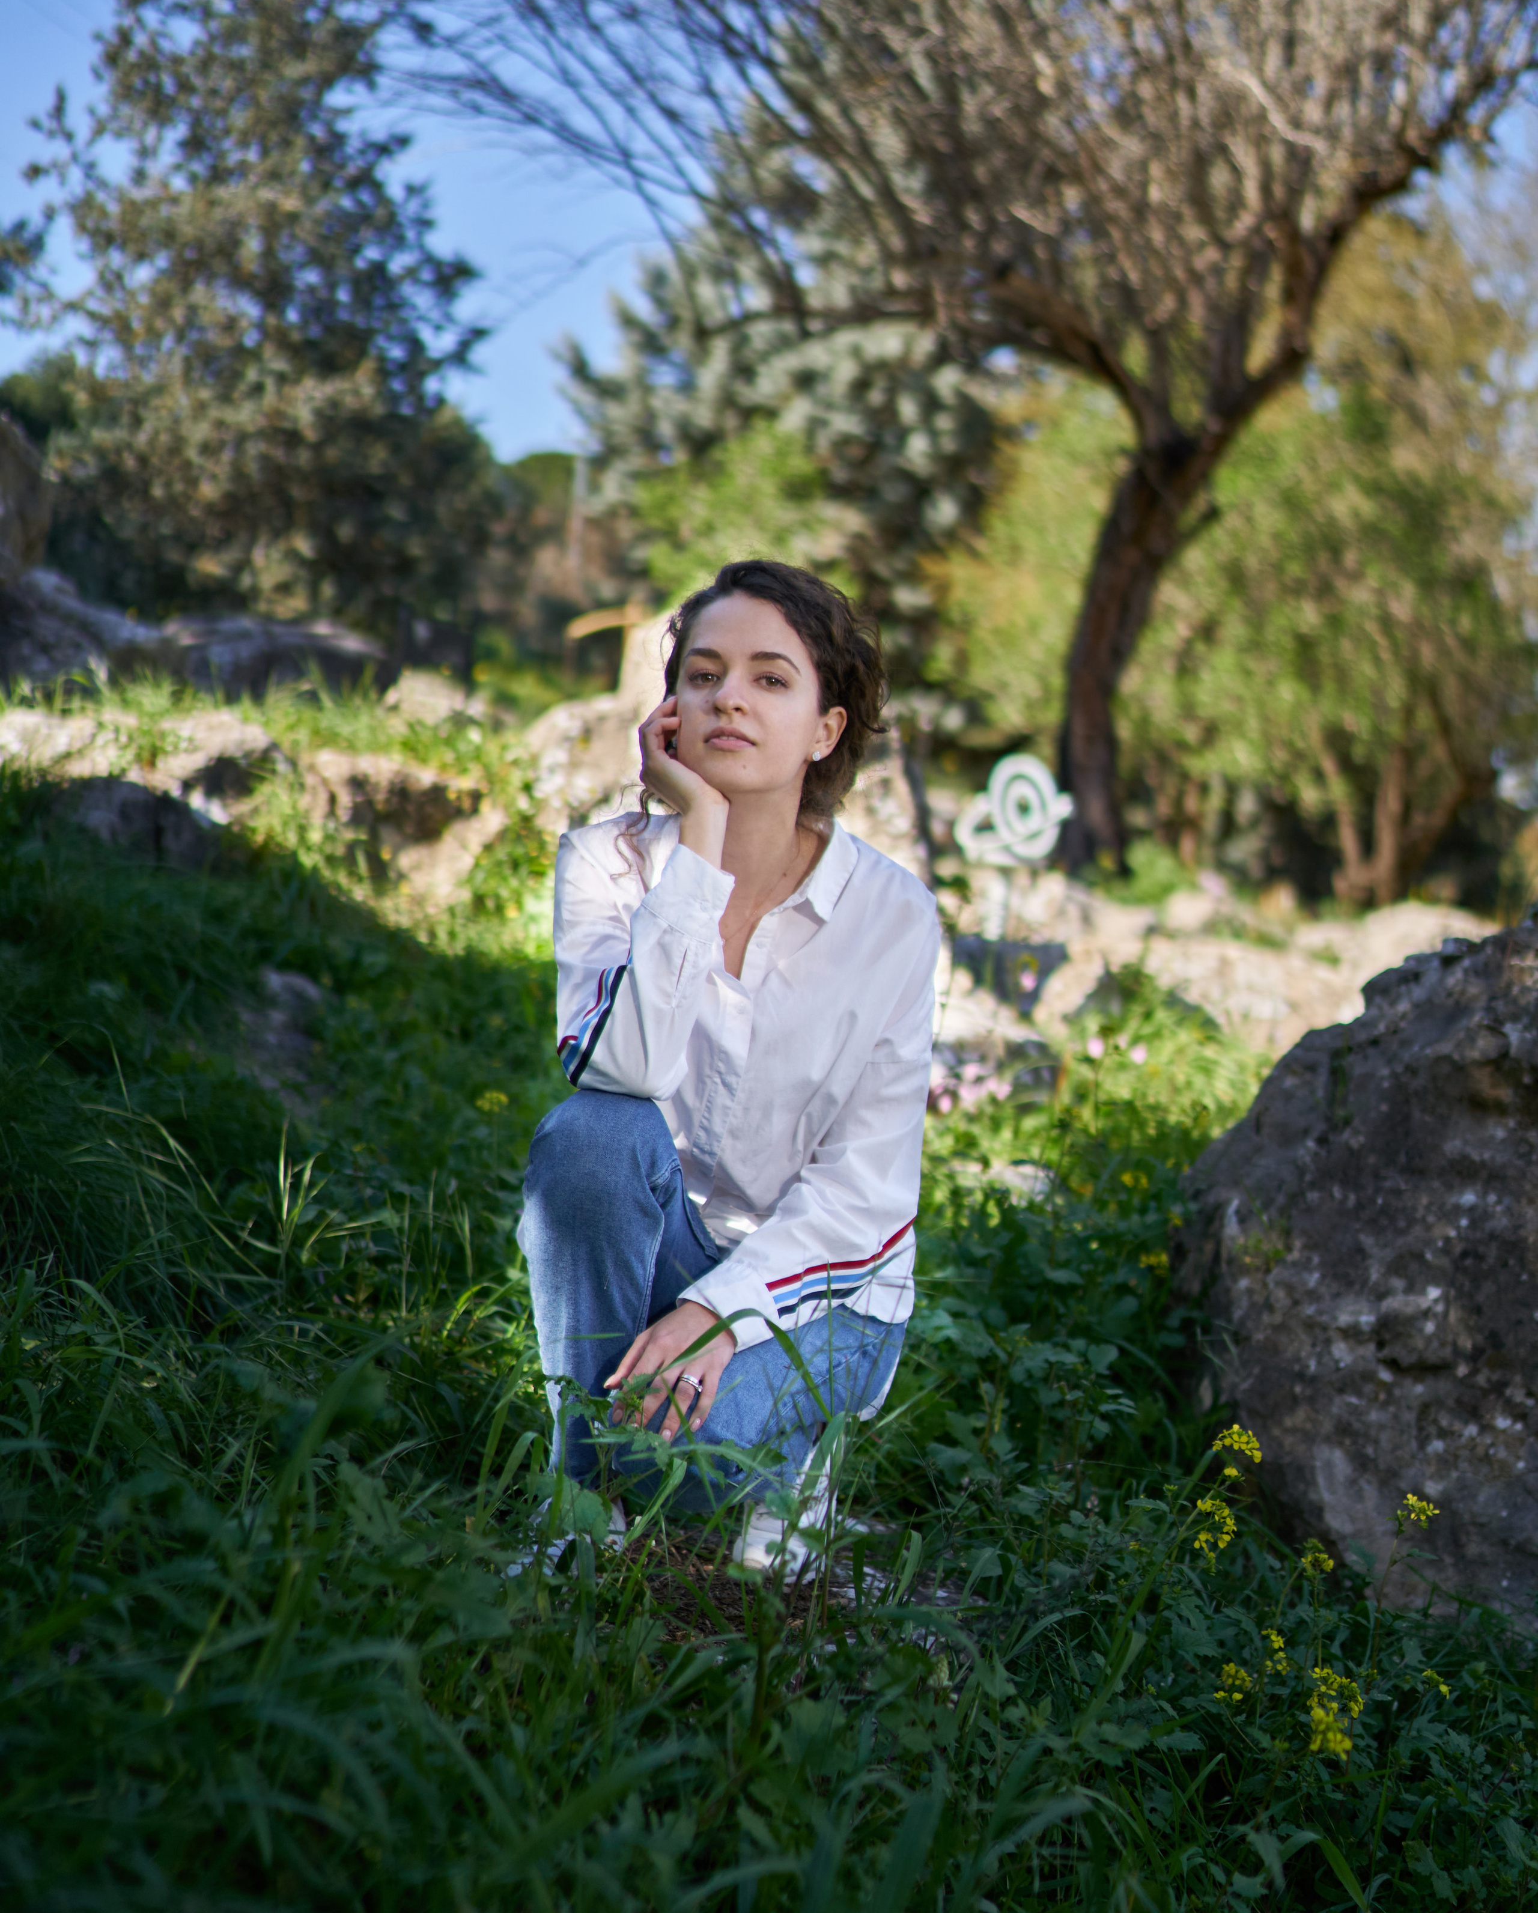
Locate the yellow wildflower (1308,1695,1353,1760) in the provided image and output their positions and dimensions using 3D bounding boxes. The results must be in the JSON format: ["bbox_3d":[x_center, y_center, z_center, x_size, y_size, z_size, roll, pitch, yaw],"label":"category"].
[{"bbox_3d":[0.433,0.596,1.730,0.035,0.050,0.033,0,5,0],"label":"yellow wildflower"}]

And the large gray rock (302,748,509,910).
[{"bbox_3d":[-0.859,-0.300,5.300,0.490,0.400,0.420,0,5,0],"label":"large gray rock"}]

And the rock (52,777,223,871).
[{"bbox_3d":[-1.493,-0.313,5.300,0.420,0.240,0.330,0,5,0],"label":"rock"}]

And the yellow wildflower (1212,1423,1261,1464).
[{"bbox_3d":[0.449,0.467,2.150,0.048,0.038,0.046,0,5,0],"label":"yellow wildflower"}]

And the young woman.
[{"bbox_3d":[-0.042,0.108,2.270,0.460,1.030,0.600,1,5,15],"label":"young woman"}]

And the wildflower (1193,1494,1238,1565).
[{"bbox_3d":[0.422,0.542,2.120,0.043,0.067,0.041,0,5,0],"label":"wildflower"}]

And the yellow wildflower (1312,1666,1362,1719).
[{"bbox_3d":[0.487,0.629,1.920,0.045,0.046,0.043,0,5,0],"label":"yellow wildflower"}]

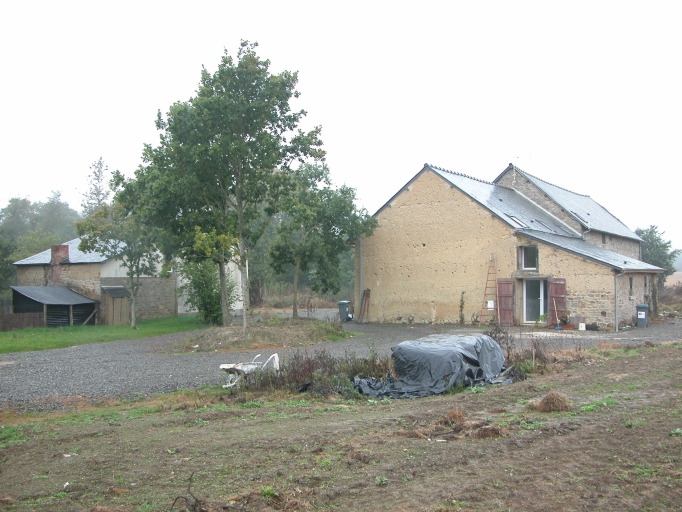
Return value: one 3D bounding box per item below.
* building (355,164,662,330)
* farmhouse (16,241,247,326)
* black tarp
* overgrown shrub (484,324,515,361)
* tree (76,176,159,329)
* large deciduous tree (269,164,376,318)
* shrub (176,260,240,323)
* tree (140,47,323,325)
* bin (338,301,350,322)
[{"bbox_3d":[13.720,-1.020,43.000,12.700,8.900,29.000,-1,-1,33],"label":"building"},{"bbox_3d":[-13.600,1.136,44.600,10.800,5.300,10.000,-1,-2,42],"label":"farmhouse"},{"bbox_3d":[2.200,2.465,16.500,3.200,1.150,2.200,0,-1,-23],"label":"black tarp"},{"bbox_3d":[4.435,2.507,19.300,0.850,1.150,0.800,0,-1,0],"label":"overgrown shrub"},{"bbox_3d":[-10.789,-0.174,33.300,4.000,7.400,3.900,0,-1,0],"label":"tree"},{"bbox_3d":[-0.979,-0.793,36.500,5.700,8.100,5.500,0,-1,0],"label":"large deciduous tree"},{"bbox_3d":[-6.877,1.945,35.800,3.100,3.250,3.000,0,-1,0],"label":"shrub"},{"bbox_3d":[-4.719,-3.072,30.000,7.900,12.600,7.400,0,-1,0],"label":"tree"},{"bbox_3d":[0.183,3.012,36.000,0.600,1.060,0.520,-1,-1,18],"label":"bin"}]

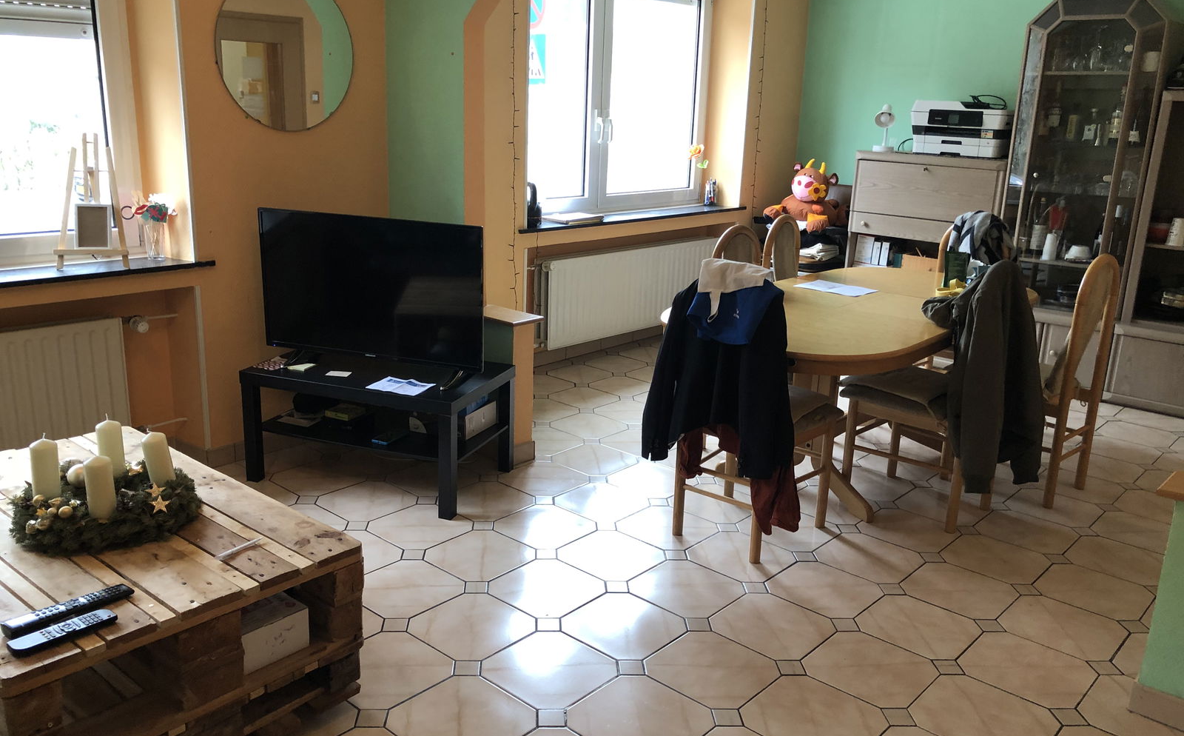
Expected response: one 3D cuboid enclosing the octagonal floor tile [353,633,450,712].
[{"bbox_3d":[-0.561,0.815,2.599,0.310,0.010,0.310,16,21,40],"label":"octagonal floor tile"}]

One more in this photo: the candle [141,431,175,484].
[{"bbox_3d":[-1.135,0.239,2.511,0.061,0.134,0.061,-13,20,-26],"label":"candle"}]

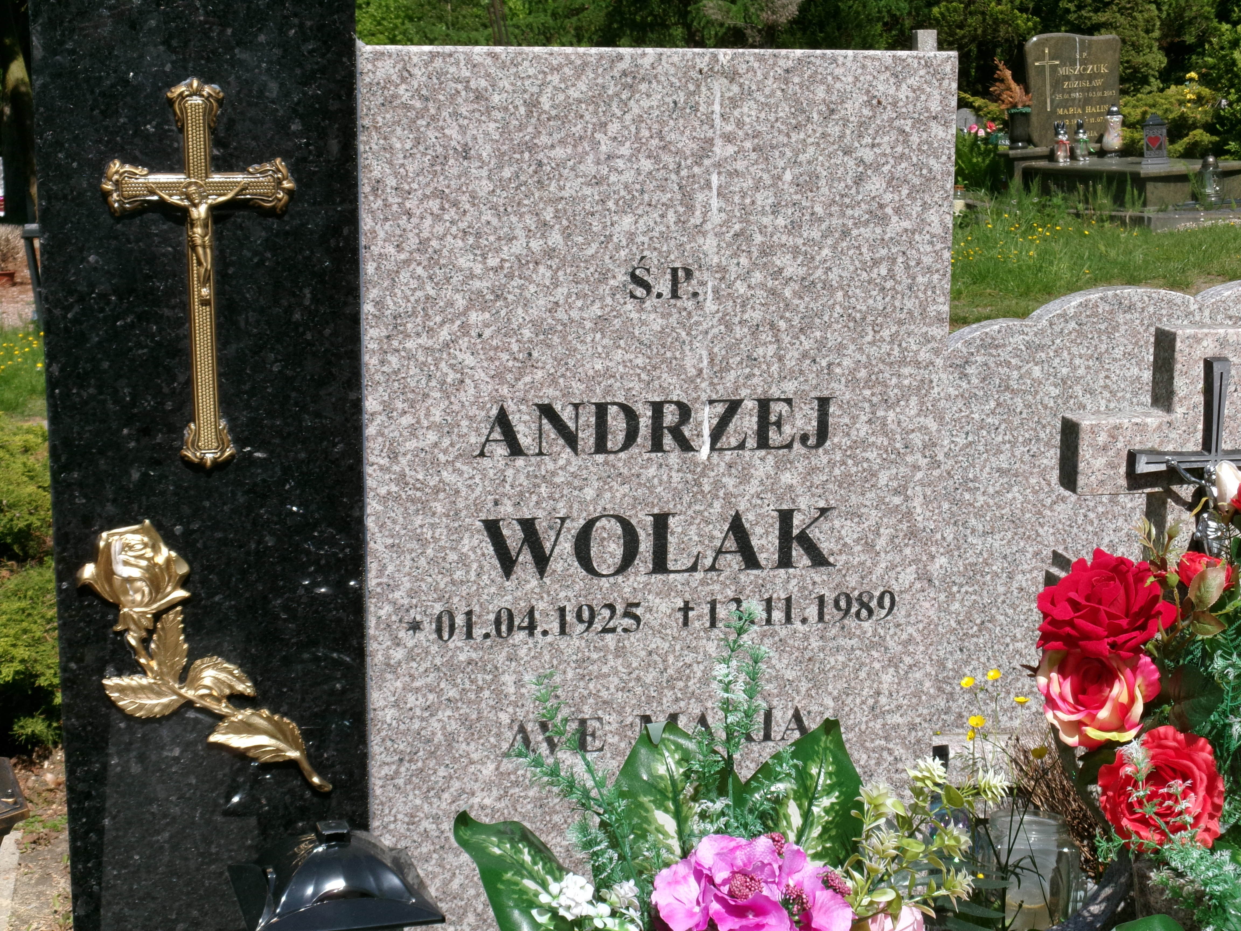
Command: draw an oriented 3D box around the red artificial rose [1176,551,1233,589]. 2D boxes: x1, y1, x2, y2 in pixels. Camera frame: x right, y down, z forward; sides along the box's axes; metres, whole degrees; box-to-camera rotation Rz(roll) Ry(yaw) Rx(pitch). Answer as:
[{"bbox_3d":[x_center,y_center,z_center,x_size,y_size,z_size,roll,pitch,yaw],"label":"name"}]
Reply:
[{"bbox_3d":[0.538,0.099,2.110,0.053,0.046,0.046,1,-27,12],"label":"red artificial rose"}]

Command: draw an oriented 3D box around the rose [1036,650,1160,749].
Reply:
[{"bbox_3d":[0.433,0.210,2.080,0.112,0.105,0.075,2,-25,14],"label":"rose"}]

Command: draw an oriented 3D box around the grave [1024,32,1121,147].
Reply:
[{"bbox_3d":[3.065,-2.546,15.550,0.720,0.750,0.100,-6,11,-22],"label":"grave"}]

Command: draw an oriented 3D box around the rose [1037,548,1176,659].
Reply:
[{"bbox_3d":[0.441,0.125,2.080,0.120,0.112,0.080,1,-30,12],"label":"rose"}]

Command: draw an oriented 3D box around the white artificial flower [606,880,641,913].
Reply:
[{"bbox_3d":[0.003,0.389,2.070,0.031,0.031,0.026,-1,-23,0],"label":"white artificial flower"}]

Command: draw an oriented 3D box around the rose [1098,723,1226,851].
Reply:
[{"bbox_3d":[0.485,0.289,2.060,0.115,0.112,0.070,2,-8,18],"label":"rose"}]

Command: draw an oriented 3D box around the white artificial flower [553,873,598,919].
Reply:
[{"bbox_3d":[-0.041,0.387,2.060,0.041,0.041,0.033,0,-23,3],"label":"white artificial flower"}]

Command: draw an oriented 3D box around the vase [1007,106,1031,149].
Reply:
[{"bbox_3d":[2.664,-2.253,15.300,0.158,0.280,0.158,-6,11,-22],"label":"vase"}]

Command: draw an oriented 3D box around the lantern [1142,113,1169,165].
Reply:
[{"bbox_3d":[3.405,-2.079,14.600,0.158,0.325,0.158,2,11,21],"label":"lantern"}]

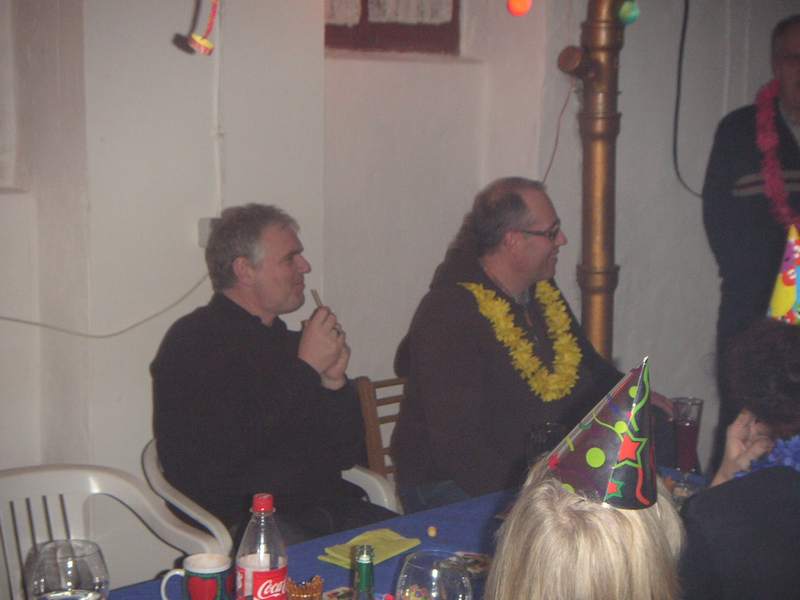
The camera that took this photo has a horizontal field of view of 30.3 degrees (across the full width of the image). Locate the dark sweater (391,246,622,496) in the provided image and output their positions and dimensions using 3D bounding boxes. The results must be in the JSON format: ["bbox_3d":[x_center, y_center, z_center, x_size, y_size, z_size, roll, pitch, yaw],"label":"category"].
[{"bbox_3d":[0.275,0.165,3.480,0.500,0.660,0.660,7,10,44],"label":"dark sweater"}]

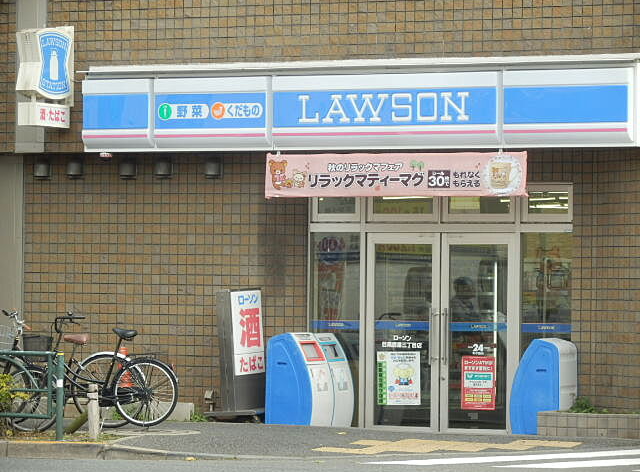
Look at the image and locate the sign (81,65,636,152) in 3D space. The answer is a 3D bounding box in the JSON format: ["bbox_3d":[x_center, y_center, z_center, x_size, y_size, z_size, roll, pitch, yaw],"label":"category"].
[{"bbox_3d":[0.361,-1.272,37.314,6.328,0.812,0.340,0,-1,28],"label":"sign"}]

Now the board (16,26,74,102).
[{"bbox_3d":[-2.752,-1.714,36.530,0.235,0.708,0.623,0,-1,30],"label":"board"}]

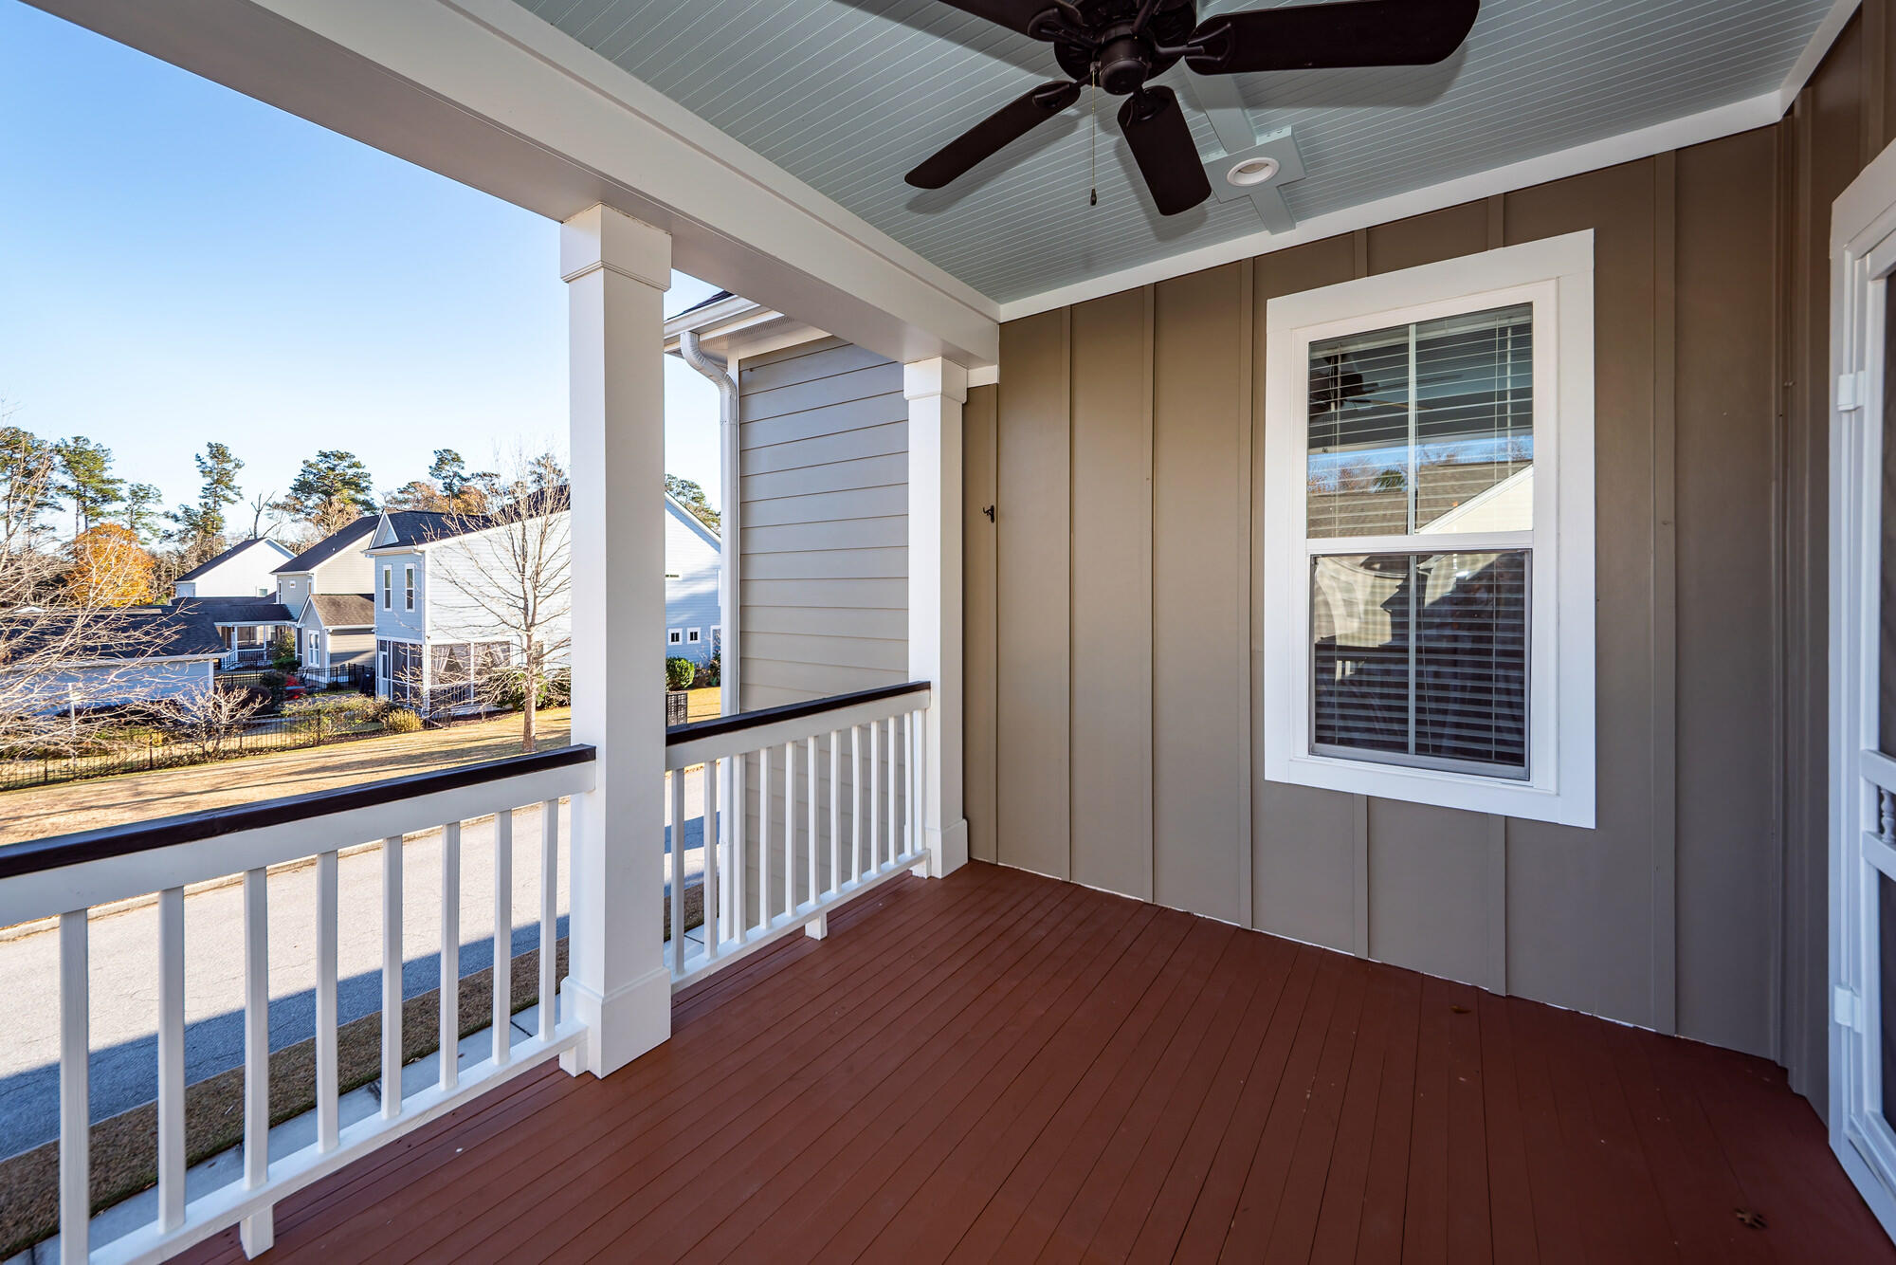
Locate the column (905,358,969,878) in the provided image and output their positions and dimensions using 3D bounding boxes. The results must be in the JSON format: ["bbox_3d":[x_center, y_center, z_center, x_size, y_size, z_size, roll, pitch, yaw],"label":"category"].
[{"bbox_3d":[-0.055,-0.076,3.111,0.208,2.450,0.208,0,0,33],"label":"column"}]

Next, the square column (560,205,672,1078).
[{"bbox_3d":[-0.995,0.018,1.905,0.208,2.450,0.208,0,0,33],"label":"square column"}]

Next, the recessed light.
[{"bbox_3d":[0.967,-1.462,2.006,0.156,0.035,0.156,0,0,33],"label":"recessed light"}]

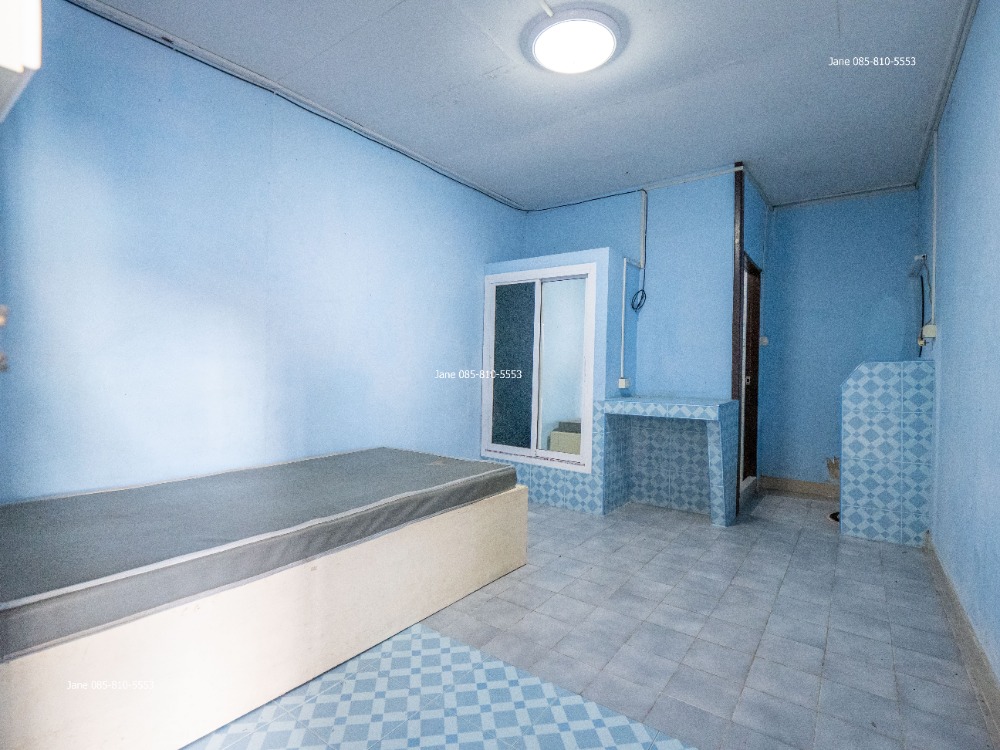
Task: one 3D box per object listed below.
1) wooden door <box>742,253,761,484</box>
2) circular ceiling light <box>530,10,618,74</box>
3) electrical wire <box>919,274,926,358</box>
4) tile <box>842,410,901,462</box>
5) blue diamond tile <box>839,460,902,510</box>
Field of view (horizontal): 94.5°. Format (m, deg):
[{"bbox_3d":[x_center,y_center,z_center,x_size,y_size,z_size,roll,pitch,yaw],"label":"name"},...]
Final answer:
[{"bbox_3d":[2.075,-0.010,3.832,0.050,1.780,0.660,1,1,38],"label":"wooden door"},{"bbox_3d":[0.327,-1.447,2.039,0.380,0.065,0.380,0,1,0],"label":"circular ceiling light"},{"bbox_3d":[2.804,-0.382,3.074,0.035,0.555,0.020,1,1,38],"label":"electrical wire"},{"bbox_3d":[2.350,0.384,2.922,0.300,0.303,0.012,1,1,38],"label":"tile"},{"bbox_3d":[2.352,0.689,2.923,0.300,0.305,0.012,1,1,38],"label":"blue diamond tile"}]

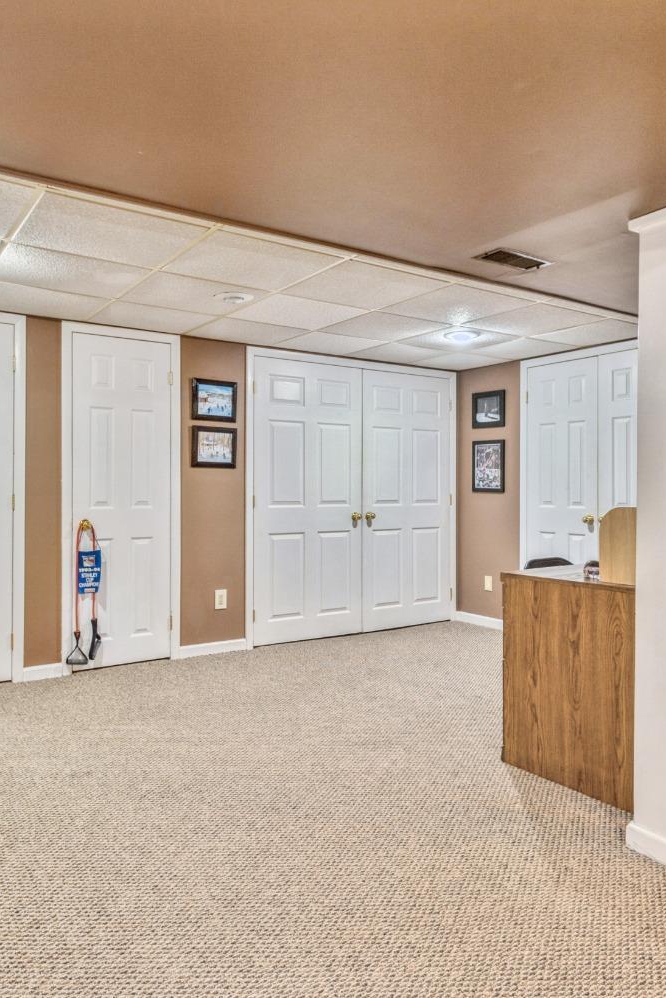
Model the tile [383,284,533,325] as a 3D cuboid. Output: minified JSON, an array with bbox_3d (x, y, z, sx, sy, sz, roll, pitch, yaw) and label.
[{"bbox_3d":[0.662,-1.041,3.783,0.607,0.018,0.603,0,1,-34],"label":"tile"}]

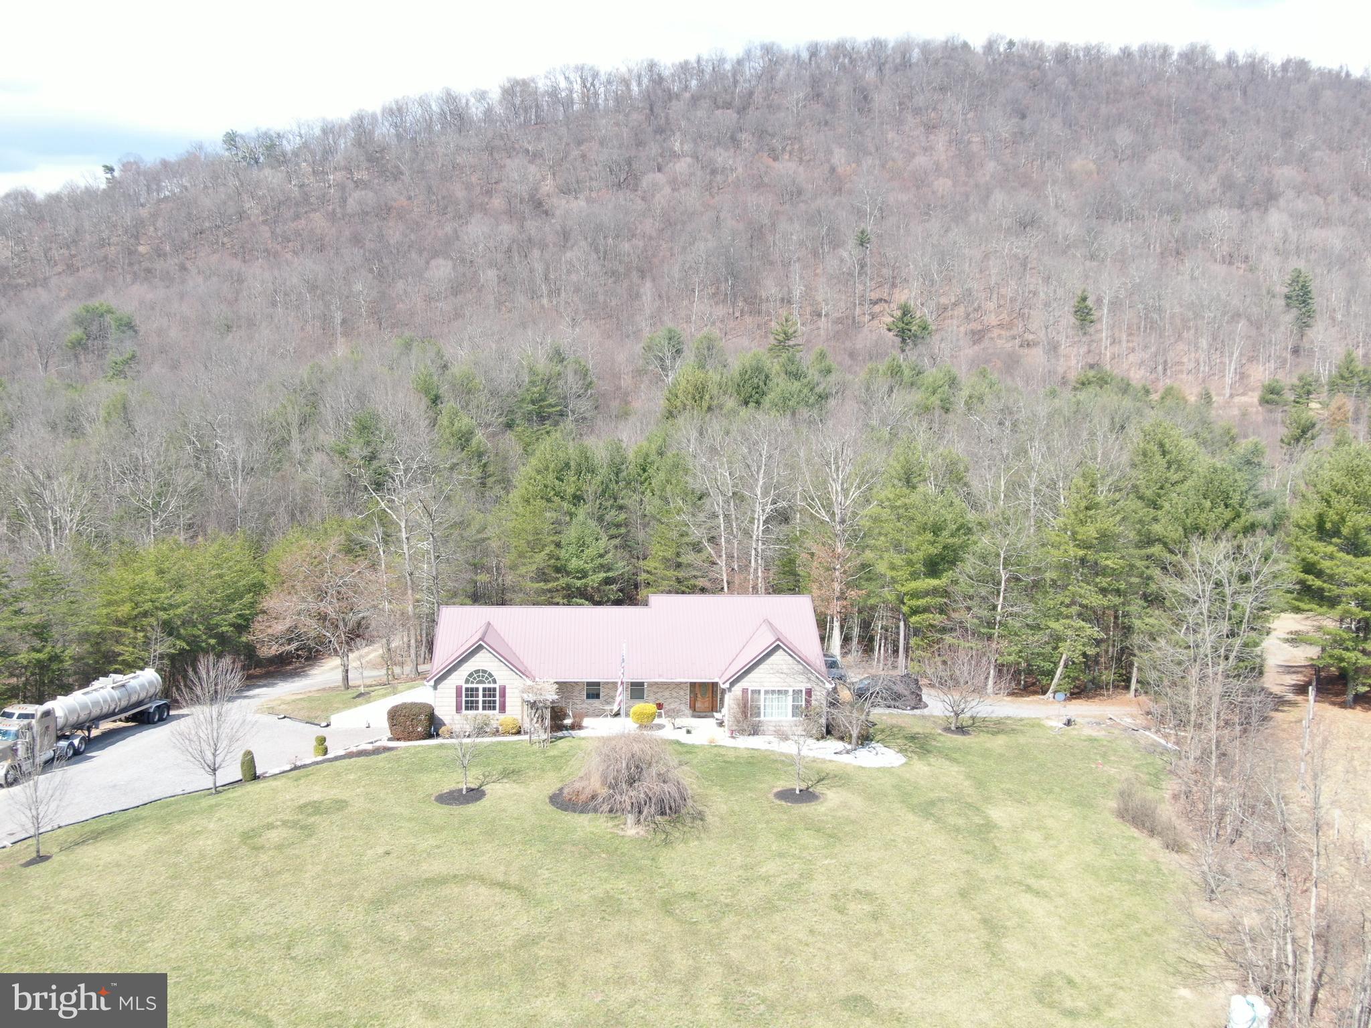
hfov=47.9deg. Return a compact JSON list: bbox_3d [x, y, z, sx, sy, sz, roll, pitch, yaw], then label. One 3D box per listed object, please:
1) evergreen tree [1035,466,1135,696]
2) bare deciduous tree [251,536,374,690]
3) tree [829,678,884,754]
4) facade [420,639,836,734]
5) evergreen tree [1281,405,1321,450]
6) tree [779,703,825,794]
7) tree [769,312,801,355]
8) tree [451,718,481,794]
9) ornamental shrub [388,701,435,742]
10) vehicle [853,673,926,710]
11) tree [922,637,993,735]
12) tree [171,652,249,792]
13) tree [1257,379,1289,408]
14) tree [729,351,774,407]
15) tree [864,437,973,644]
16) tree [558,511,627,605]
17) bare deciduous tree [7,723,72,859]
[{"bbox_3d":[26.194,4.307,101.000,6.600,15.000,6.400,0,5,-3],"label":"evergreen tree"},{"bbox_3d":[-24.458,6.467,100.908,8.050,10.150,7.640,0,7,0],"label":"bare deciduous tree"},{"bbox_3d":[9.582,11.250,86.254,2.990,4.220,2.840,0,7,0],"label":"tree"},{"bbox_3d":[-3.242,9.969,88.200,22.300,5.400,3.000,0,5,-3],"label":"facade"},{"bbox_3d":[87.666,-12.101,219.609,5.790,6.700,5.500,0,7,0],"label":"evergreen tree"},{"bbox_3d":[5.965,11.918,78.424,2.340,4.740,2.220,0,7,0],"label":"tree"},{"bbox_3d":[15.715,-27.947,245.000,5.100,8.200,5.000,0,5,-3],"label":"tree"},{"bbox_3d":[-11.174,12.303,78.469,1.580,3.960,1.580,0,7,0],"label":"tree"},{"bbox_3d":[-15.414,11.674,87.000,2.600,2.150,2.500,0,5,-3],"label":"ornamental shrub"},{"bbox_3d":[12.682,11.051,96.000,4.300,1.750,1.900,-1,5,-17],"label":"vehicle"},{"bbox_3d":[16.022,10.015,90.176,4.190,5.550,3.980,0,7,0],"label":"tree"},{"bbox_3d":[-24.396,10.739,79.075,4.110,7.290,3.910,0,7,0],"label":"tree"},{"bbox_3d":[96.989,-19.893,255.000,5.300,5.100,5.100,0,5,-3],"label":"tree"},{"bbox_3d":[8.814,-17.414,205.000,5.900,8.400,5.700,0,5,-3],"label":"tree"},{"bbox_3d":[16.191,2.713,106.103,7.500,15.380,7.130,0,7,0],"label":"tree"},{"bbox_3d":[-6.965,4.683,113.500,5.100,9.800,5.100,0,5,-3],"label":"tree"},{"bbox_3d":[-28.039,12.010,67.000,2.800,5.950,2.800,0,5,-3],"label":"bare deciduous tree"}]

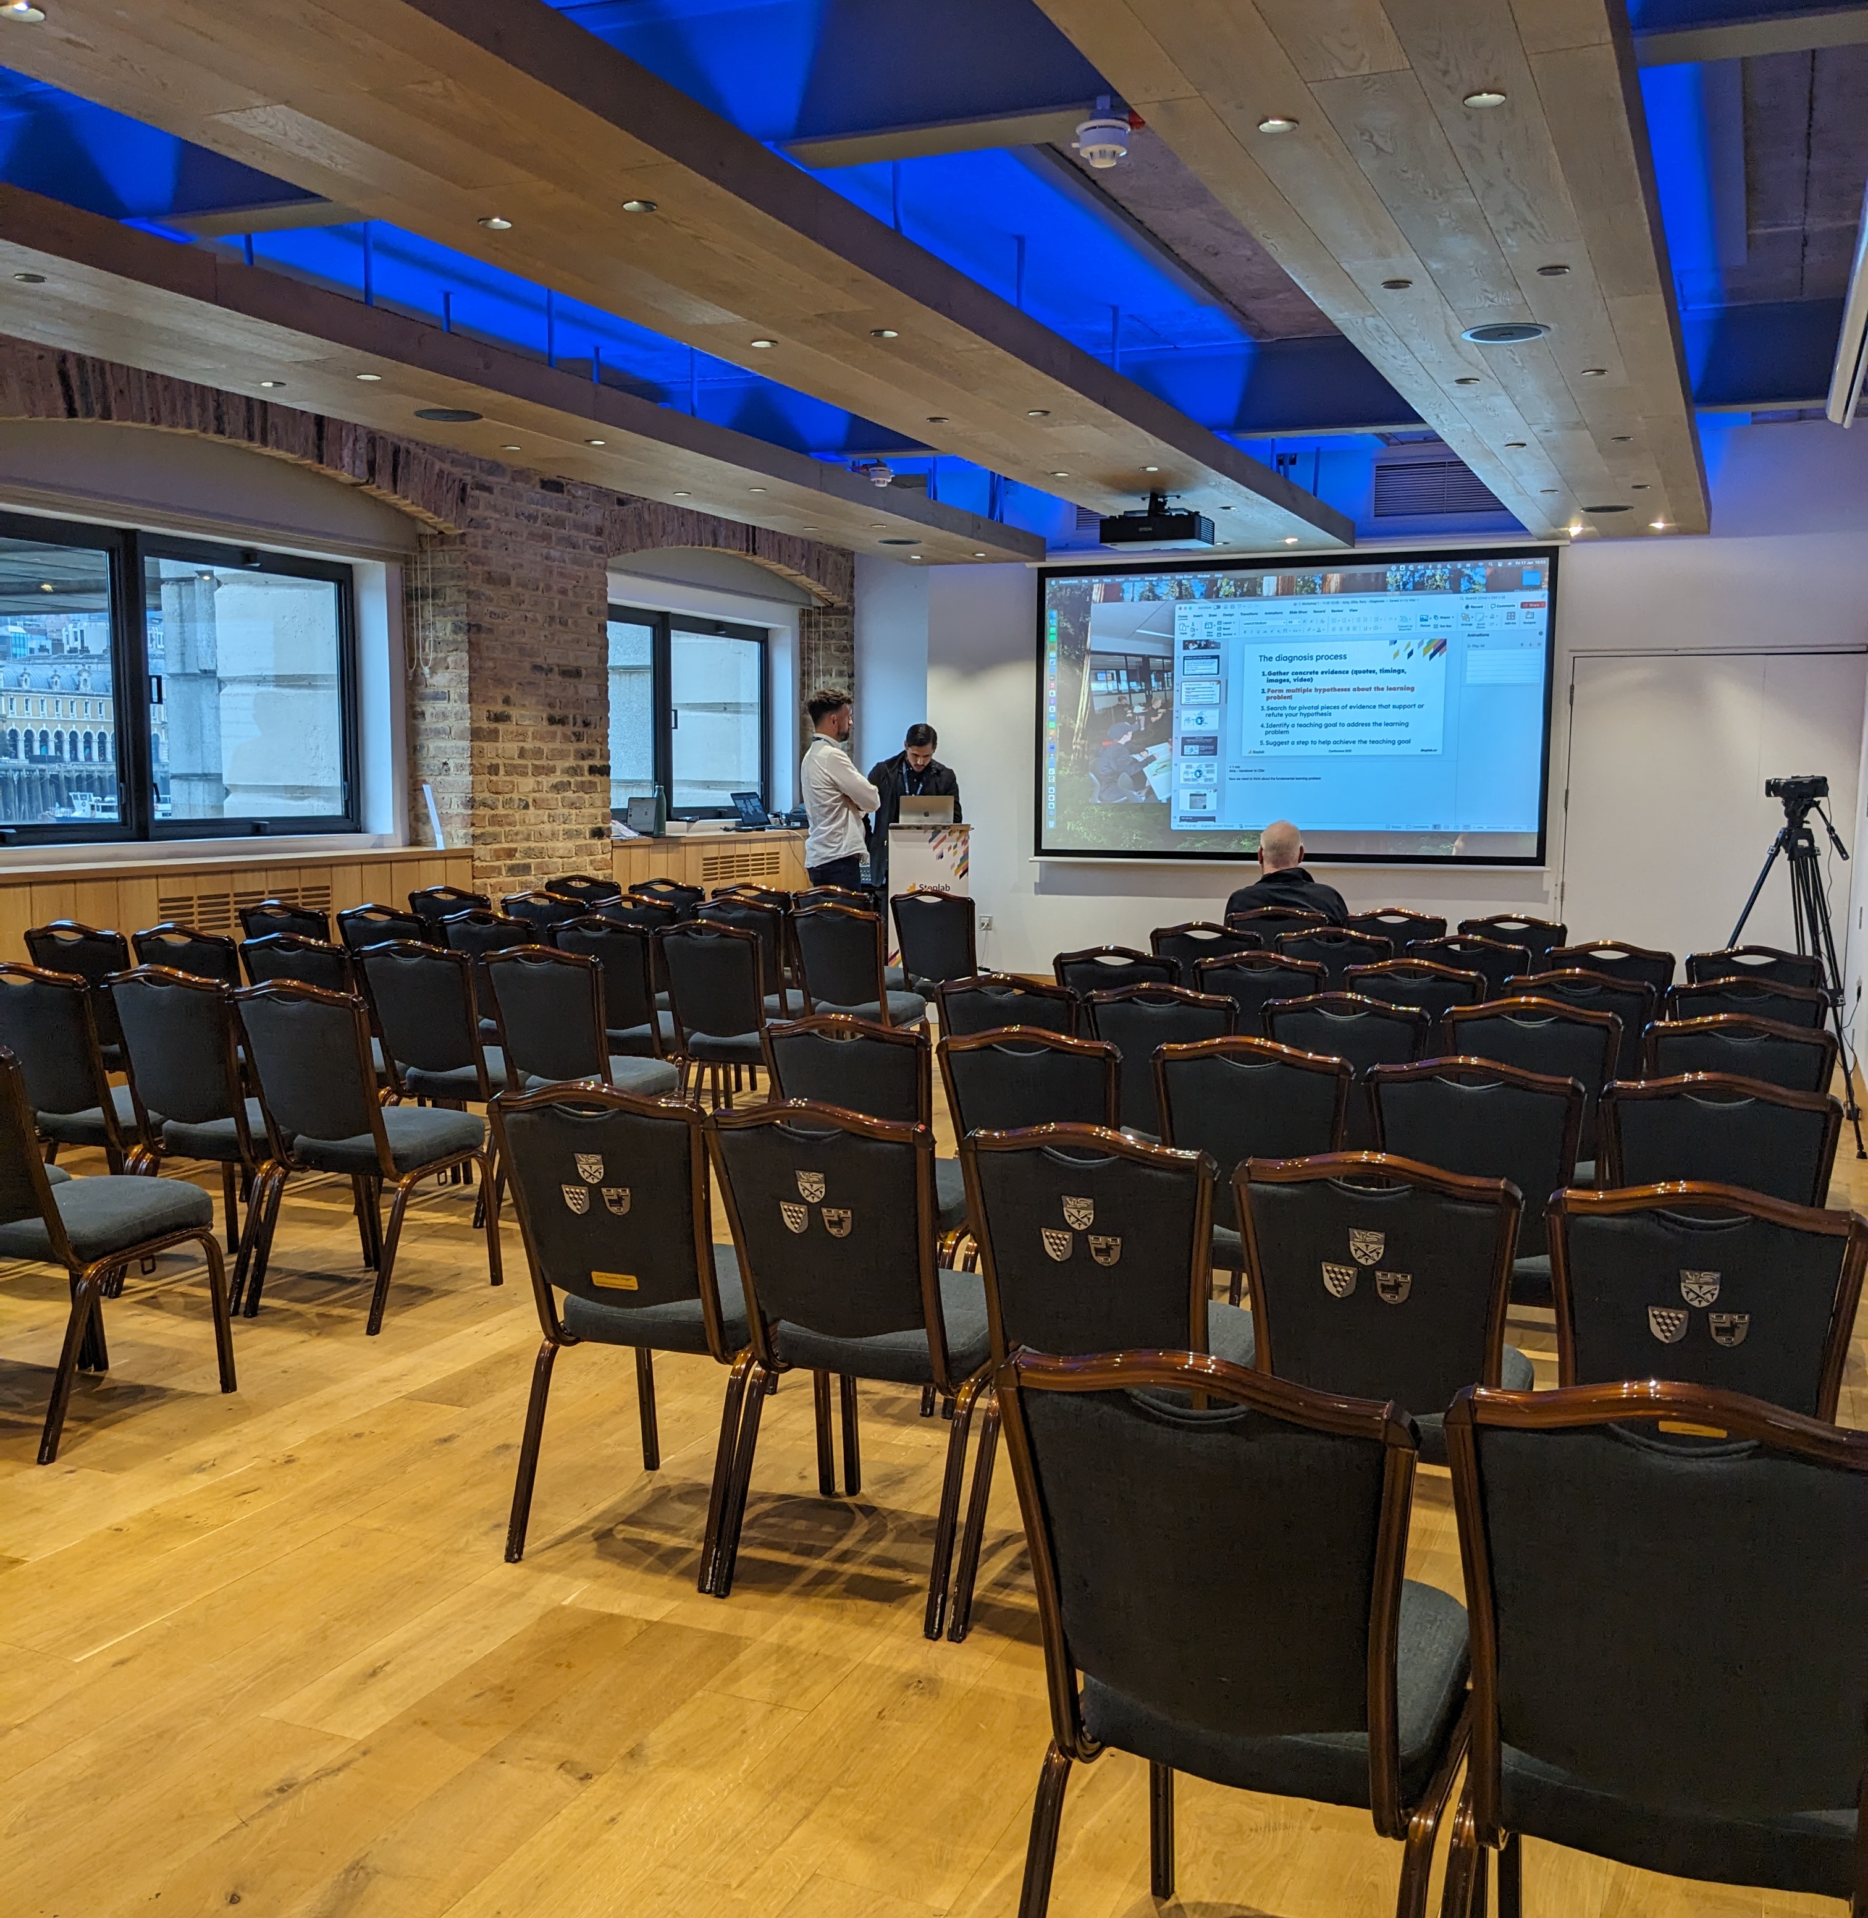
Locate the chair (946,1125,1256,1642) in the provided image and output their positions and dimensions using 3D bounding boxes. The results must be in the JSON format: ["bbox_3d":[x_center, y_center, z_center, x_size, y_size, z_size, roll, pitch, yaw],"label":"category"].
[{"bbox_3d":[0.350,0.697,3.414,0.447,0.920,0.601,3,6,22],"label":"chair"}]

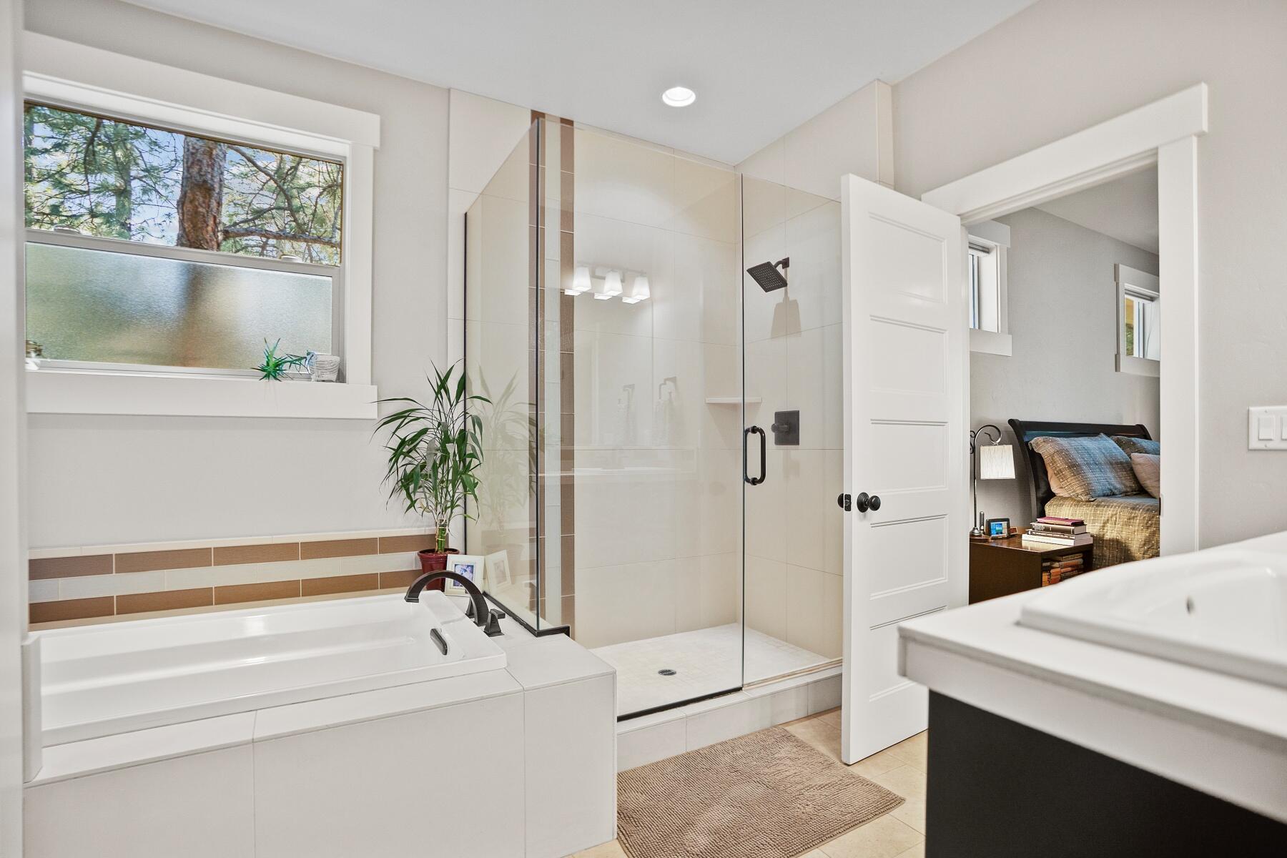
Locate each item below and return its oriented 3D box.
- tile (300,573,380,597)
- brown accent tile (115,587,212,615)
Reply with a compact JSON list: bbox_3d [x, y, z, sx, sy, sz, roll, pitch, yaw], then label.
[{"bbox_3d":[-1.301,0.671,2.466,0.293,0.072,0.011,1,-1,-27],"label":"tile"},{"bbox_3d":[-1.834,0.661,2.200,0.293,0.072,0.011,1,-1,-27],"label":"brown accent tile"}]

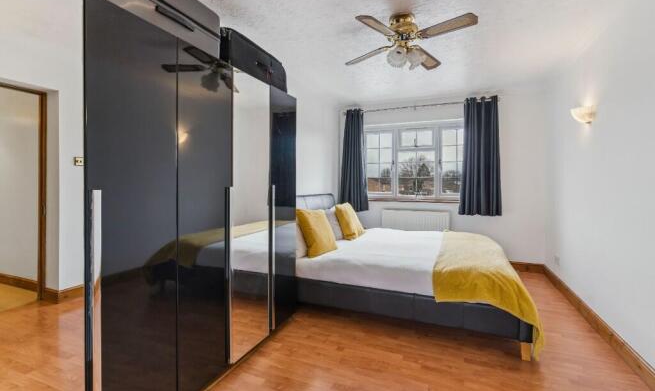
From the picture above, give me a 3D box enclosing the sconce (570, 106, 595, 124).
[{"bbox_3d":[2.318,-0.738,2.819,0.130,0.165,0.250,1,3,23],"label":"sconce"}]

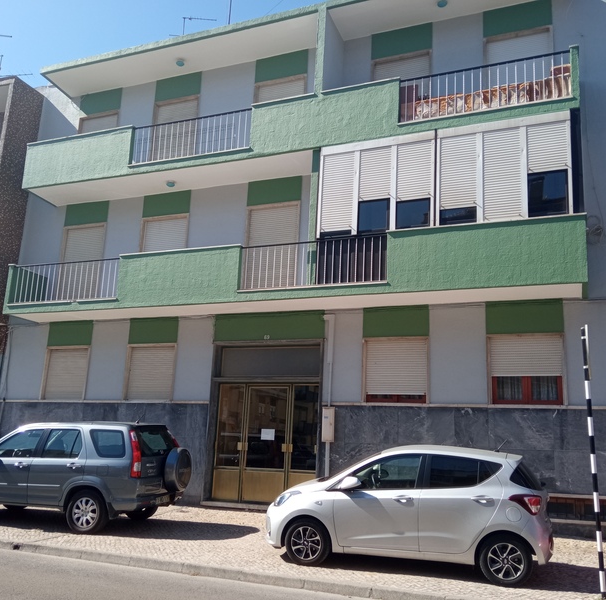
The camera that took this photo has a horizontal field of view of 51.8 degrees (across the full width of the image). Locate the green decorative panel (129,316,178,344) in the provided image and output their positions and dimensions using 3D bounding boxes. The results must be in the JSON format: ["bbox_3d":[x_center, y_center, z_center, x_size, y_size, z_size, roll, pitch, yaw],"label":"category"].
[{"bbox_3d":[-3.198,0.665,13.393,1.236,0.554,0.080,-3,-12,22],"label":"green decorative panel"}]

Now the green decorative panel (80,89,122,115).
[{"bbox_3d":[-4.908,-4.801,15.214,1.209,0.583,0.080,-3,-12,22],"label":"green decorative panel"}]

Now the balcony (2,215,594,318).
[{"bbox_3d":[-0.938,-0.407,12.529,12.110,1.140,1.147,-3,-14,21],"label":"balcony"}]

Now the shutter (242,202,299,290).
[{"bbox_3d":[-0.653,-1.000,13.209,1.262,2.203,0.122,-3,-14,21],"label":"shutter"}]

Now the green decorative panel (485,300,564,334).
[{"bbox_3d":[3.913,0.307,11.036,1.289,0.581,0.076,-3,-14,21],"label":"green decorative panel"}]

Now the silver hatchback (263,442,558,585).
[{"bbox_3d":[1.359,2.683,8.305,3.660,1.490,1.670,-3,-12,20],"label":"silver hatchback"}]

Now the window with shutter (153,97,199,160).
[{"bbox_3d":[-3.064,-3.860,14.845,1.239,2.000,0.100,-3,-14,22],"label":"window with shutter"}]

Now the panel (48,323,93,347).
[{"bbox_3d":[-5.282,0.771,14.221,1.250,0.544,0.080,-3,-12,22],"label":"panel"}]

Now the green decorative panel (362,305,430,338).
[{"bbox_3d":[1.708,0.403,11.446,1.214,0.549,0.080,-3,-12,22],"label":"green decorative panel"}]

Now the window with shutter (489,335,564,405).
[{"bbox_3d":[3.758,1.170,10.485,1.210,1.193,0.140,-3,-12,22],"label":"window with shutter"}]

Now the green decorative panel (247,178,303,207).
[{"bbox_3d":[-0.609,-2.317,13.360,1.272,0.557,0.080,-3,-14,22],"label":"green decorative panel"}]

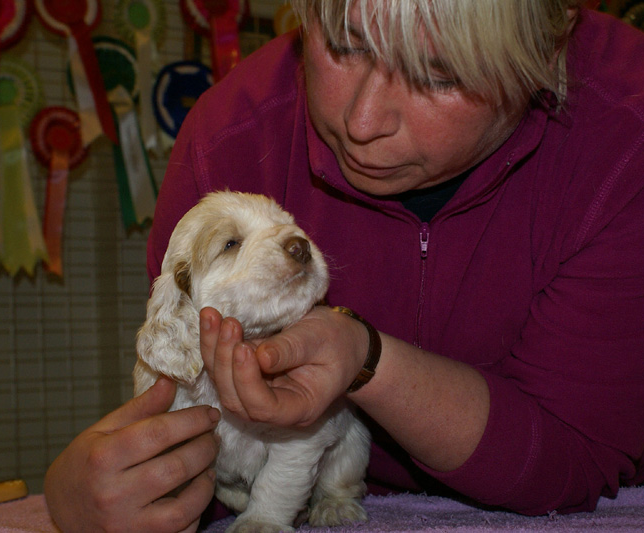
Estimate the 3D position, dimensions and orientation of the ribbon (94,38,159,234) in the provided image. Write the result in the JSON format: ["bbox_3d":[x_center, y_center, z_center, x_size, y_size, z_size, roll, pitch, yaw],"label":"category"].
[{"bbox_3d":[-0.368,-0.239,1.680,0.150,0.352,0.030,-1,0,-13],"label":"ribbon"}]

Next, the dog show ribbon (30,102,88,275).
[{"bbox_3d":[-0.468,-0.133,1.660,0.098,0.303,0.028,-1,0,-13],"label":"dog show ribbon"}]

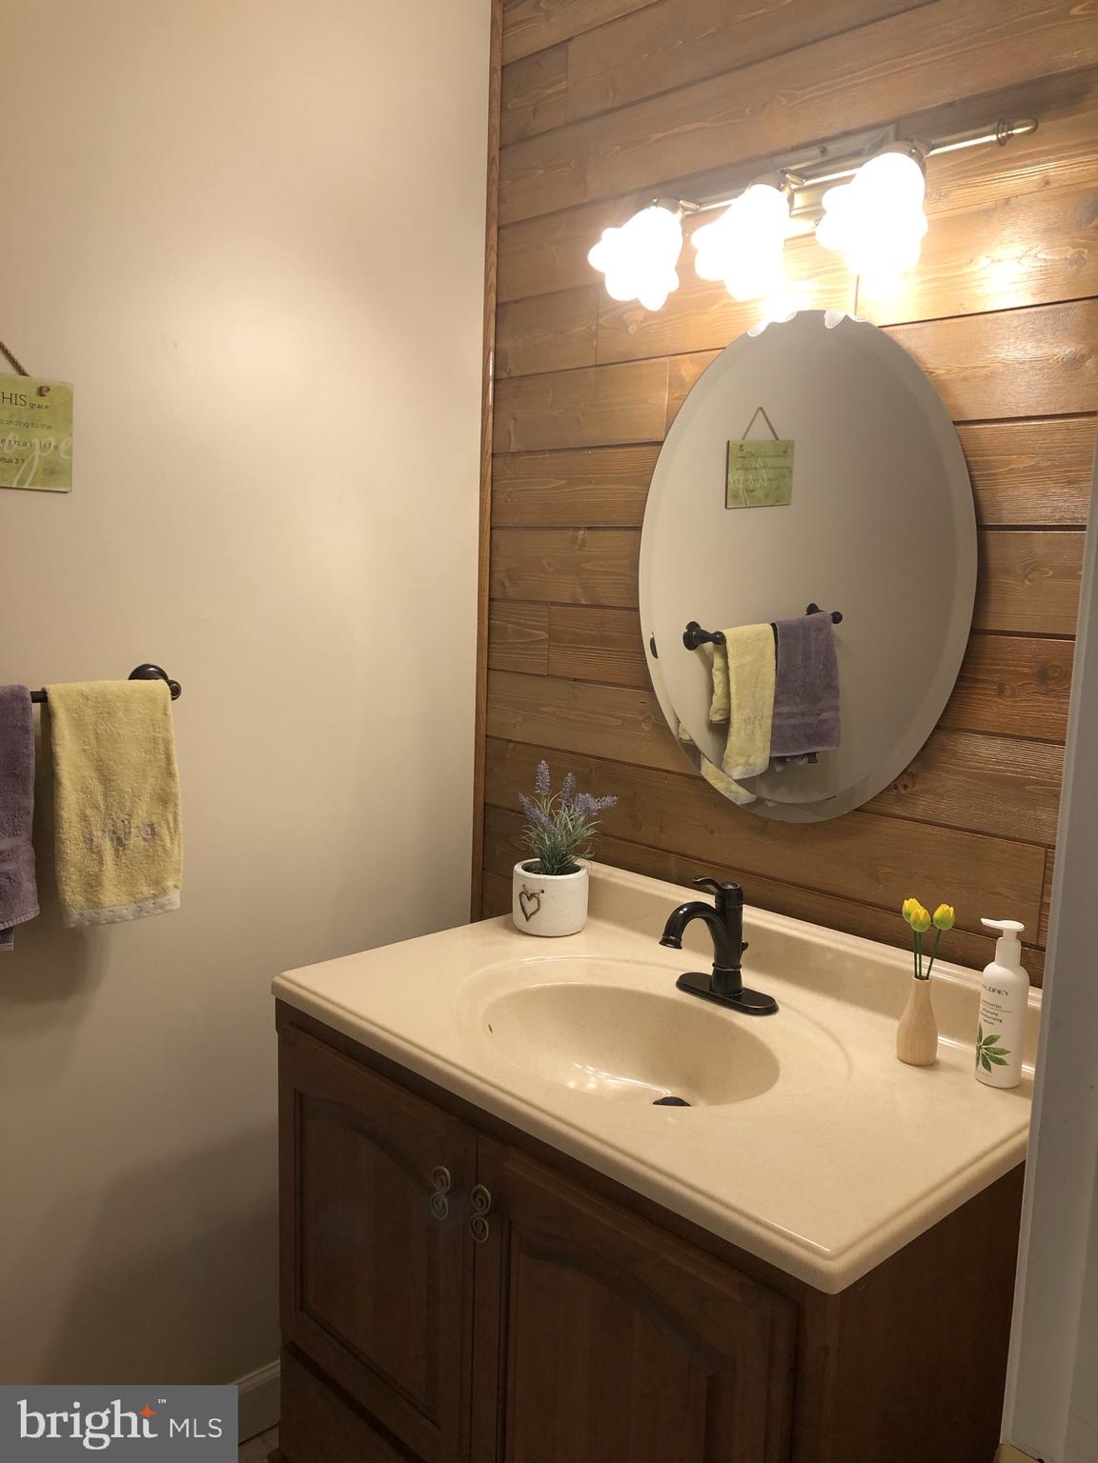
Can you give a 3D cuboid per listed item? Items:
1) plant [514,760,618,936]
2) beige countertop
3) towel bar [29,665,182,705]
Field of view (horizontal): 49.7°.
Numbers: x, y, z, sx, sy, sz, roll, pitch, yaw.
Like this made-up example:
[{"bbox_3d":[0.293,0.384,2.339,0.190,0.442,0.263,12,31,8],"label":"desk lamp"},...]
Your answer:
[{"bbox_3d":[0.017,0.187,1.945,0.145,0.274,0.150,2,8,0],"label":"plant"},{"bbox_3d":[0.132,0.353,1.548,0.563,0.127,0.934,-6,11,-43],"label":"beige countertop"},{"bbox_3d":[-0.724,-0.047,1.559,0.520,0.063,0.092,-6,11,-43],"label":"towel bar"}]

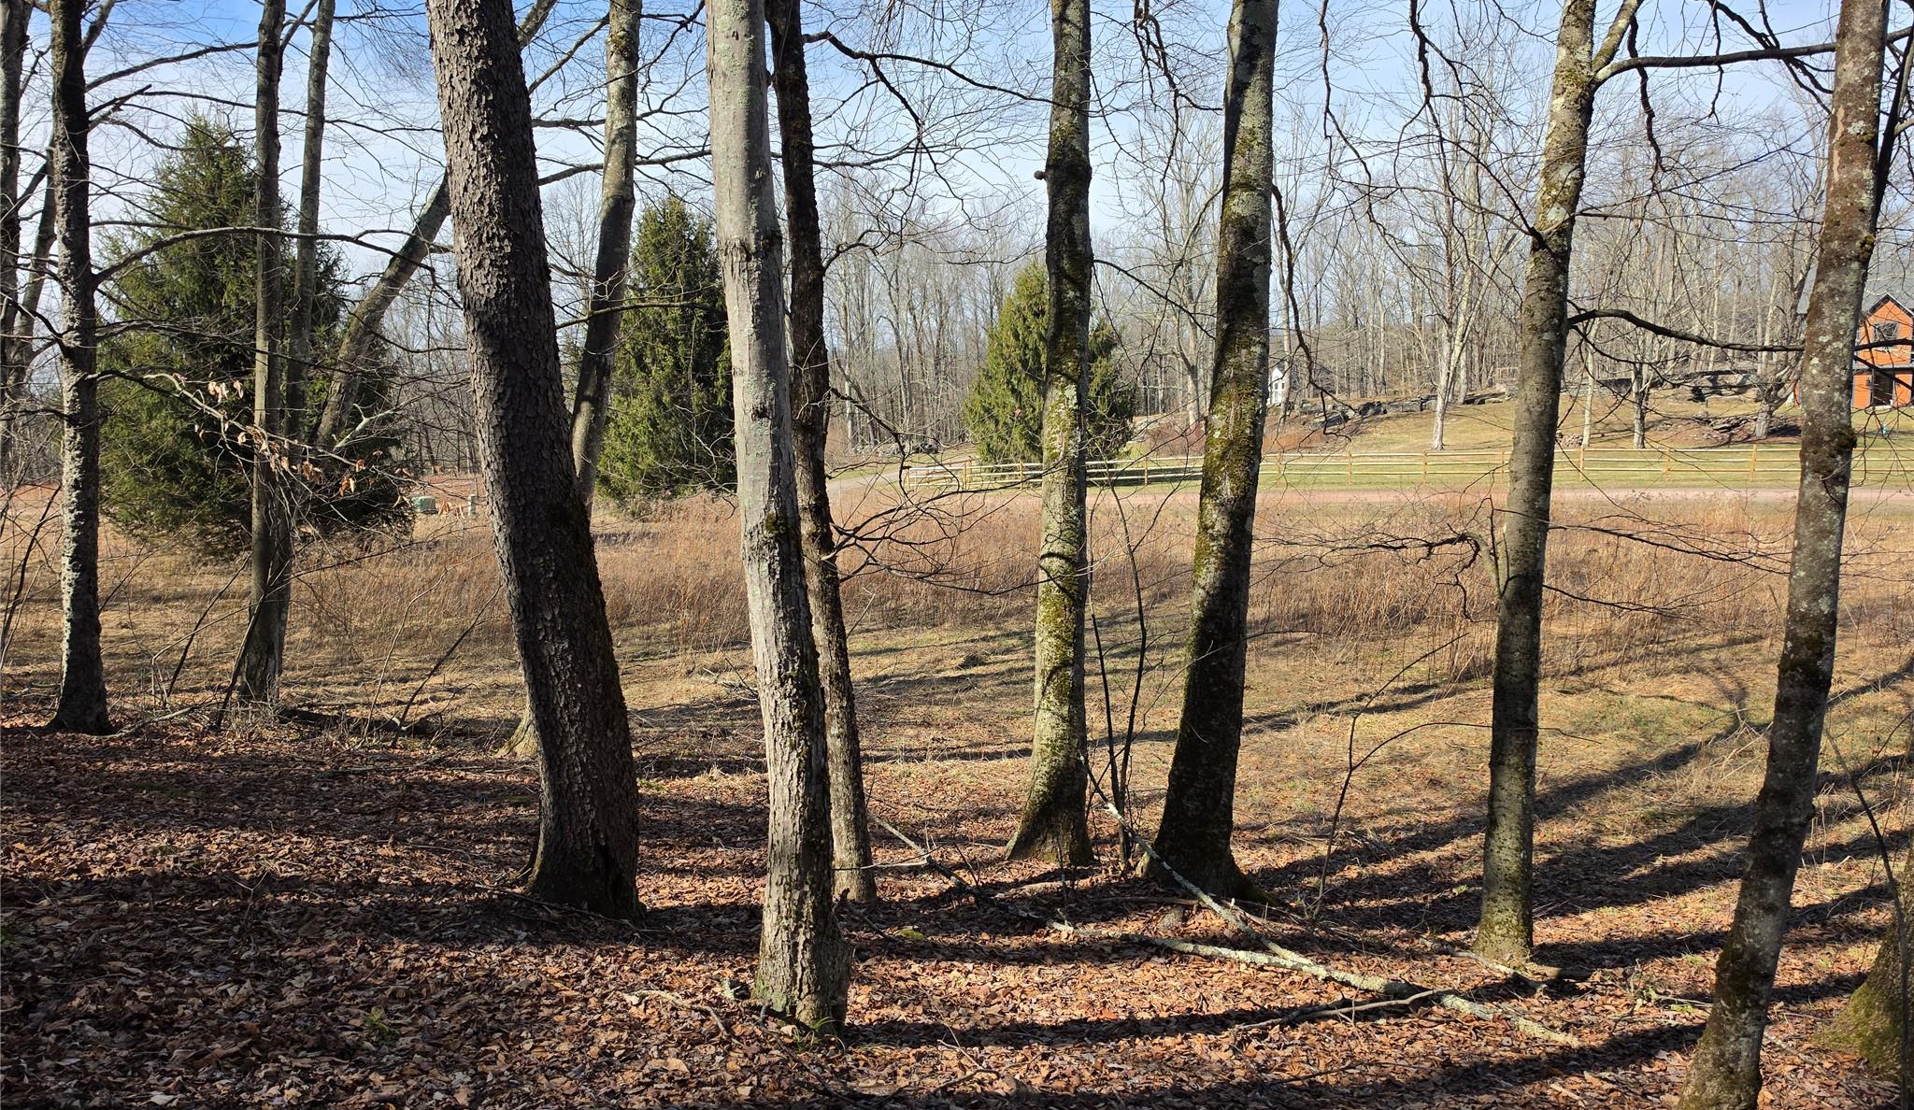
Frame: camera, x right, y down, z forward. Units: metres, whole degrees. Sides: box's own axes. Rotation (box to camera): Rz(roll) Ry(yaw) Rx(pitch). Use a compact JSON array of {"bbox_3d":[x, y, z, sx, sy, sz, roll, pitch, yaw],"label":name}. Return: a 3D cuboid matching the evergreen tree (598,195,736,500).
[{"bbox_3d":[-9.260,-6.690,42.000,5.200,10.300,5.200,0,4,0],"label":"evergreen tree"}]

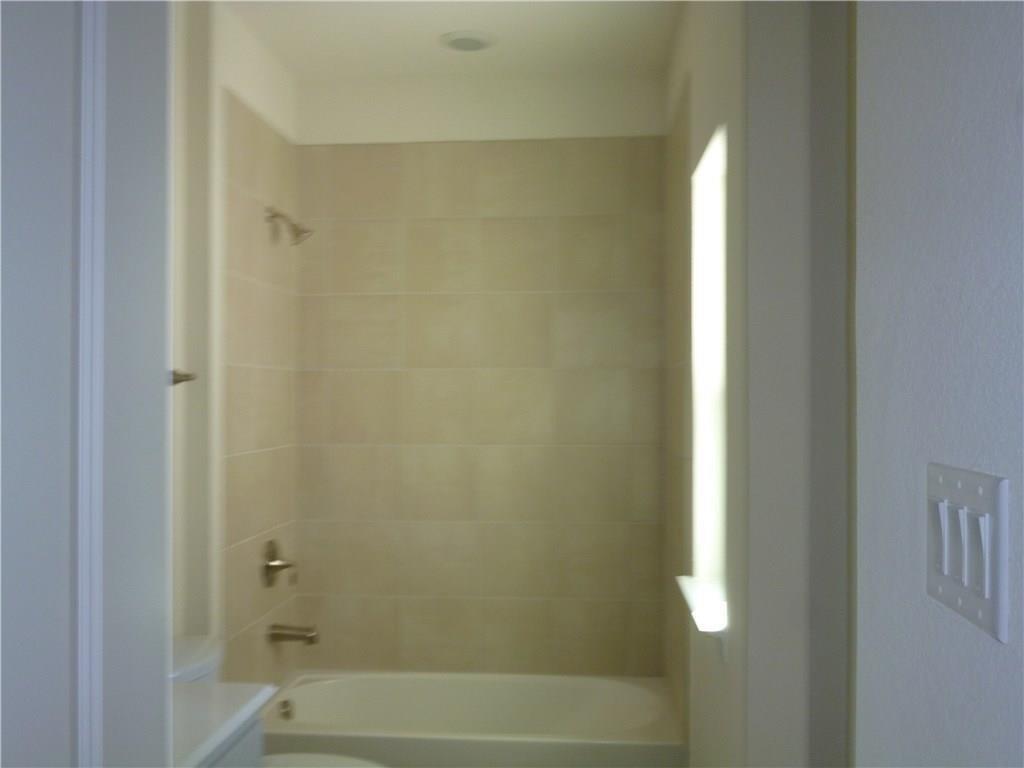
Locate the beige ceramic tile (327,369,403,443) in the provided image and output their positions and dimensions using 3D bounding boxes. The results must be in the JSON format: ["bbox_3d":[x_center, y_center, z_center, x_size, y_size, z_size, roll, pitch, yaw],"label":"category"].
[{"bbox_3d":[-0.597,0.092,3.863,0.306,0.300,0.012,0,0,5],"label":"beige ceramic tile"}]

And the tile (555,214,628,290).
[{"bbox_3d":[0.325,-0.521,3.783,0.301,0.301,0.012,0,0,5],"label":"tile"}]

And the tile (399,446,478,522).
[{"bbox_3d":[-0.301,0.403,3.835,0.311,0.303,0.012,0,0,5],"label":"tile"}]

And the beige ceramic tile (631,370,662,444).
[{"bbox_3d":[0.535,0.093,3.755,0.130,0.293,0.010,0,0,5],"label":"beige ceramic tile"}]

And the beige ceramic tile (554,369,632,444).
[{"bbox_3d":[0.323,0.091,3.777,0.306,0.303,0.010,0,-1,5],"label":"beige ceramic tile"}]

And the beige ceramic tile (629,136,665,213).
[{"bbox_3d":[0.537,-0.830,3.773,0.139,0.303,0.010,0,-1,5],"label":"beige ceramic tile"}]

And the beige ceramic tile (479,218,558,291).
[{"bbox_3d":[0.026,-0.518,3.802,0.314,0.293,0.010,0,0,5],"label":"beige ceramic tile"}]

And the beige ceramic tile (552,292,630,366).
[{"bbox_3d":[0.317,-0.213,3.783,0.313,0.304,0.012,0,0,5],"label":"beige ceramic tile"}]

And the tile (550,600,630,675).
[{"bbox_3d":[0.311,1.012,3.772,0.305,0.305,0.012,0,-1,5],"label":"tile"}]

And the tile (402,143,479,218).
[{"bbox_3d":[-0.286,-0.823,3.838,0.311,0.303,0.010,0,-1,5],"label":"tile"}]

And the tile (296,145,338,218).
[{"bbox_3d":[-0.799,-0.826,3.874,0.167,0.307,0.010,0,0,5],"label":"tile"}]

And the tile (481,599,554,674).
[{"bbox_3d":[0.019,1.012,3.798,0.305,0.305,0.012,0,-1,5],"label":"tile"}]

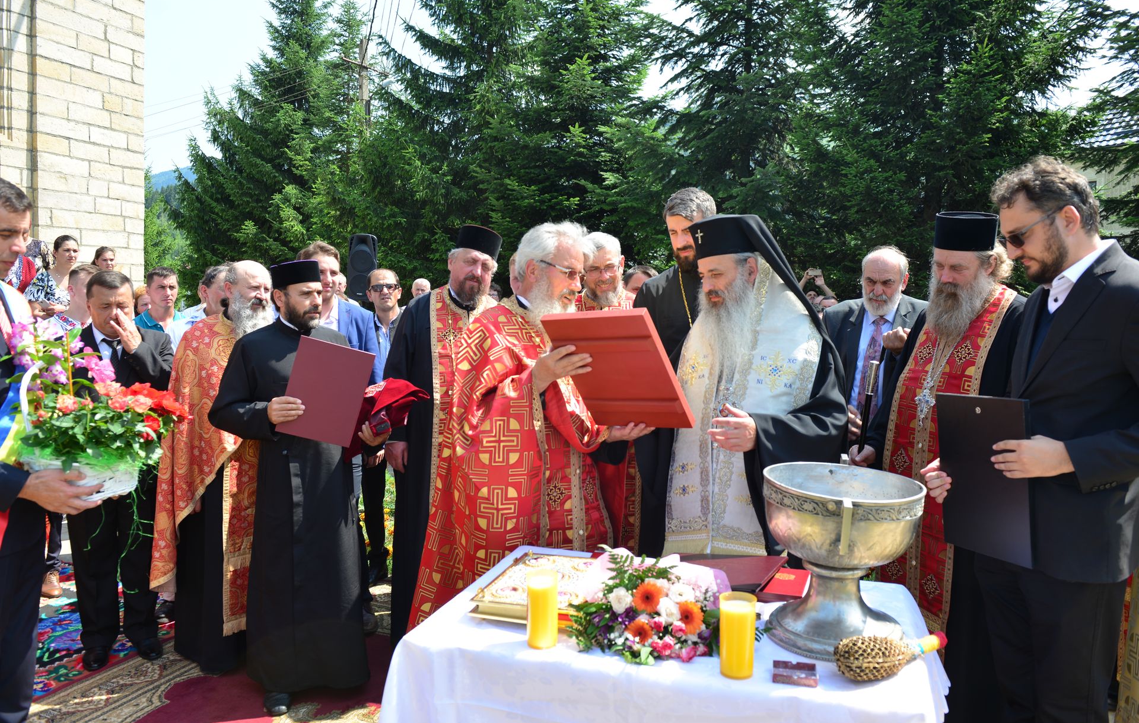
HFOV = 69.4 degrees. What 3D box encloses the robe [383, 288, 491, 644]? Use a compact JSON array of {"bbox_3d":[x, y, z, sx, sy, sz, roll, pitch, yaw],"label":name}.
[{"bbox_3d":[-0.469,0.489,3.300,0.600,1.550,0.420,1,6,-21],"label":"robe"}]

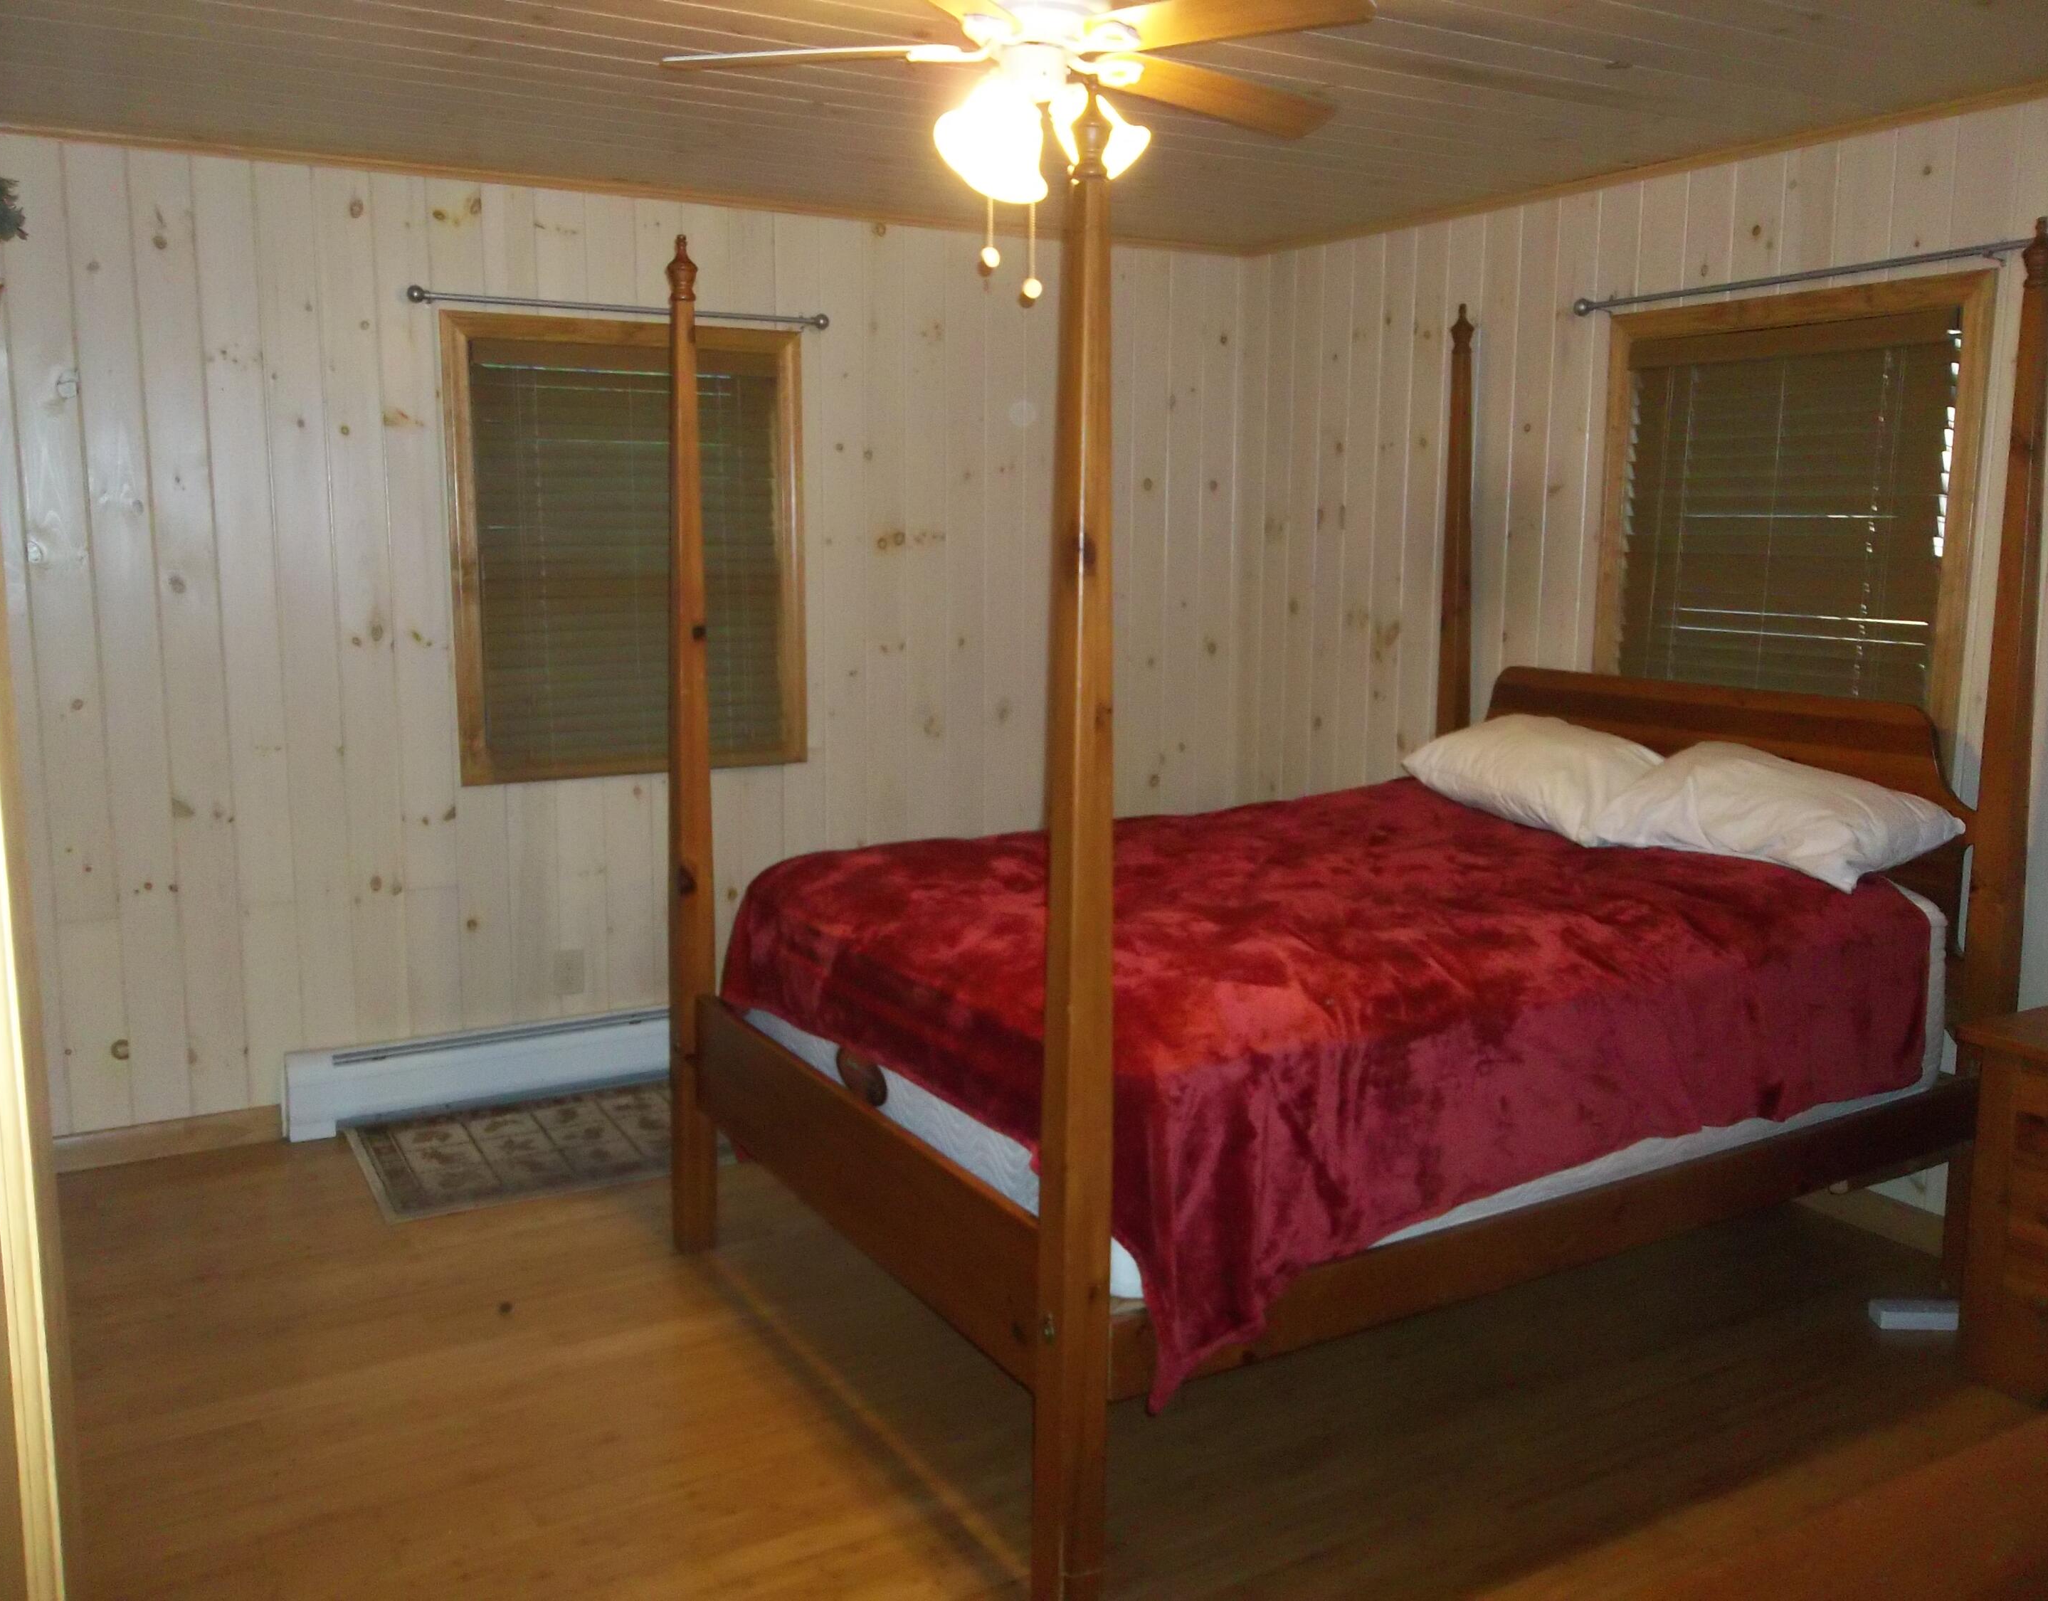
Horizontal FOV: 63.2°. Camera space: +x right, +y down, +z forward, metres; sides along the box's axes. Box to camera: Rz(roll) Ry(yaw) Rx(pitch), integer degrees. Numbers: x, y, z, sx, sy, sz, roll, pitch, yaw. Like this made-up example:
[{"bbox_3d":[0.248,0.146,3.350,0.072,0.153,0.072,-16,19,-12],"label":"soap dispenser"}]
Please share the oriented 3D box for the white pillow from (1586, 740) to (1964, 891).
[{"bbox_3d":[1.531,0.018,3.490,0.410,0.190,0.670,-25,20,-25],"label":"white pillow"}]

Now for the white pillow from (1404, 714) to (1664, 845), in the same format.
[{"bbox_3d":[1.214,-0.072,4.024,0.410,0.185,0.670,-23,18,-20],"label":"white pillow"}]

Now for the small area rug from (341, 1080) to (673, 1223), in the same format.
[{"bbox_3d":[-1.125,0.852,4.288,1.090,0.012,0.700,-5,11,-30],"label":"small area rug"}]

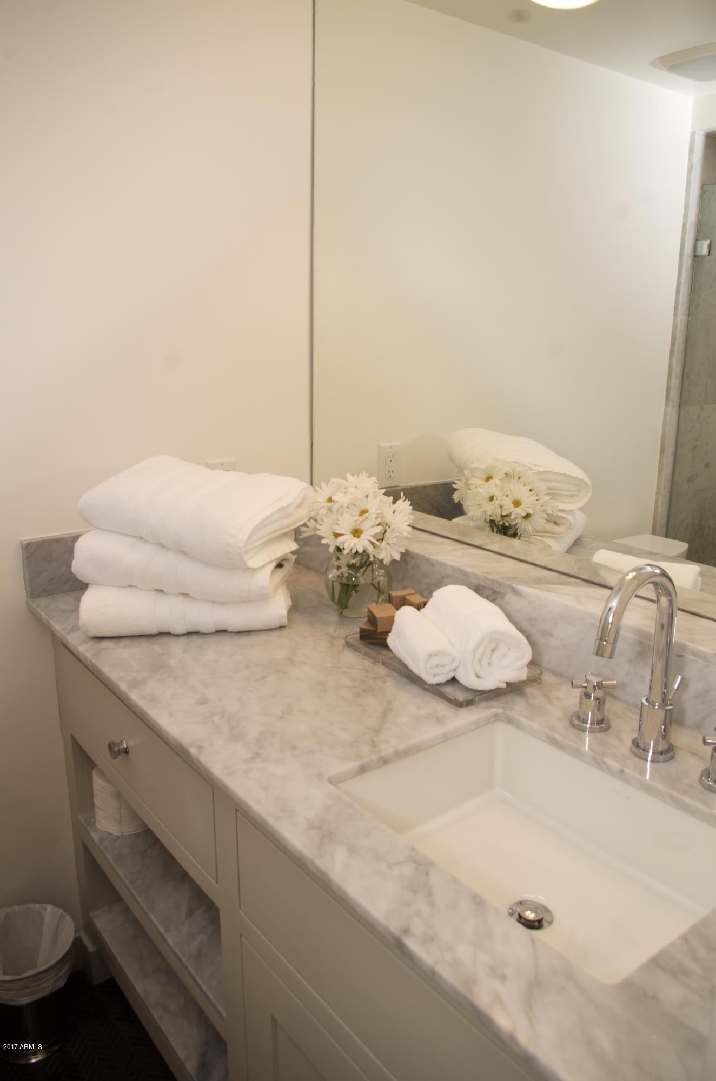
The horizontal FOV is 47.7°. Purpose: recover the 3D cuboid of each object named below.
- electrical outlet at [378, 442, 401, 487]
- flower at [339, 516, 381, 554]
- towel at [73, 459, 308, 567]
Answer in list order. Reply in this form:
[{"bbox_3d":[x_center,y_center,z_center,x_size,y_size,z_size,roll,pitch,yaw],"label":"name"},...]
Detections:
[{"bbox_3d":[0.087,-0.197,2.141,0.072,0.115,0.009,-10,18,-36],"label":"electrical outlet"},{"bbox_3d":[0.004,-0.010,1.455,0.076,0.074,0.030,1,-7,0],"label":"flower"},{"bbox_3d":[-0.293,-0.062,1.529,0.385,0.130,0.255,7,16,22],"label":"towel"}]

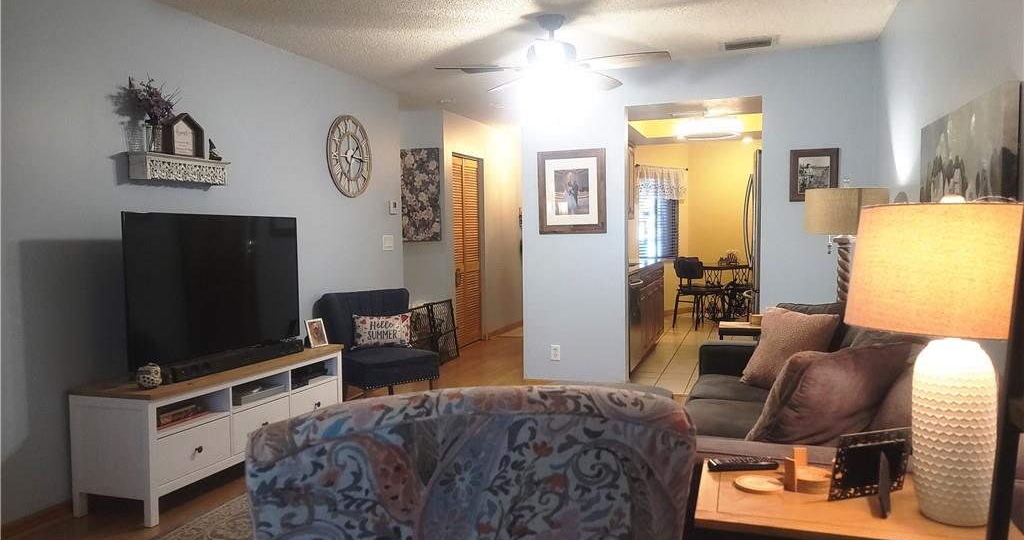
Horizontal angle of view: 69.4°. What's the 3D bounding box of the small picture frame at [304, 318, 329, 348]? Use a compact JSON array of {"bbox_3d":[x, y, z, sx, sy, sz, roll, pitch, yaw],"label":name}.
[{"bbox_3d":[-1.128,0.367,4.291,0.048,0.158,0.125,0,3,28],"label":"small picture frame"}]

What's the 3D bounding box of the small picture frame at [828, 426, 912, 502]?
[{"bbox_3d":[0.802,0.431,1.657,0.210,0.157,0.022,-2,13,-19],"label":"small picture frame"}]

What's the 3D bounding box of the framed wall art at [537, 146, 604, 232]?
[{"bbox_3d":[0.456,-0.591,5.639,0.530,0.635,0.030,0,3,19],"label":"framed wall art"}]

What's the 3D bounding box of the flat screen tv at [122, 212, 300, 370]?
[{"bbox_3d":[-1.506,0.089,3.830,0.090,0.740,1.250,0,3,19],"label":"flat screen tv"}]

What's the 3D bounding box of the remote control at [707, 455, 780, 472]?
[{"bbox_3d":[0.578,0.487,1.872,0.185,0.022,0.047,-1,3,-7],"label":"remote control"}]

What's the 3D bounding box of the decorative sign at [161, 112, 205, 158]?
[{"bbox_3d":[-1.722,-0.703,3.872,0.070,0.230,0.220,0,3,19],"label":"decorative sign"}]

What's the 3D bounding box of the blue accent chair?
[{"bbox_3d":[-0.927,0.581,5.124,0.630,0.820,0.670,-3,4,-39],"label":"blue accent chair"}]

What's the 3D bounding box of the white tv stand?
[{"bbox_3d":[-1.489,0.778,3.884,0.470,0.570,1.490,0,3,20],"label":"white tv stand"}]

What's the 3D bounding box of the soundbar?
[{"bbox_3d":[-1.367,0.444,3.710,0.090,0.067,0.910,0,3,22],"label":"soundbar"}]

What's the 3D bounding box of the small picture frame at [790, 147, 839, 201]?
[{"bbox_3d":[2.065,-0.646,5.050,0.306,0.354,0.025,0,3,19],"label":"small picture frame"}]

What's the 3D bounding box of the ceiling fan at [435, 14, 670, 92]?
[{"bbox_3d":[0.236,-1.230,4.277,1.330,0.460,1.330,0,3,19],"label":"ceiling fan"}]

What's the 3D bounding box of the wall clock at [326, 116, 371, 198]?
[{"bbox_3d":[-1.219,-0.867,5.655,0.035,0.620,0.620,0,3,19],"label":"wall clock"}]

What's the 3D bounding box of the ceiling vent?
[{"bbox_3d":[1.603,-1.506,4.978,0.360,0.020,0.250,0,3,19],"label":"ceiling vent"}]

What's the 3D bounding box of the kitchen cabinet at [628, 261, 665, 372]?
[{"bbox_3d":[1.050,0.393,7.342,0.620,0.900,2.300,0,3,19],"label":"kitchen cabinet"}]

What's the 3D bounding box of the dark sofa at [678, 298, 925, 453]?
[{"bbox_3d":[1.150,0.612,2.911,0.940,0.850,2.120,0,3,19],"label":"dark sofa"}]

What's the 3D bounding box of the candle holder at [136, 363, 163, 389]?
[{"bbox_3d":[-1.560,0.455,3.182,0.104,0.105,0.104,0,3,19],"label":"candle holder"}]

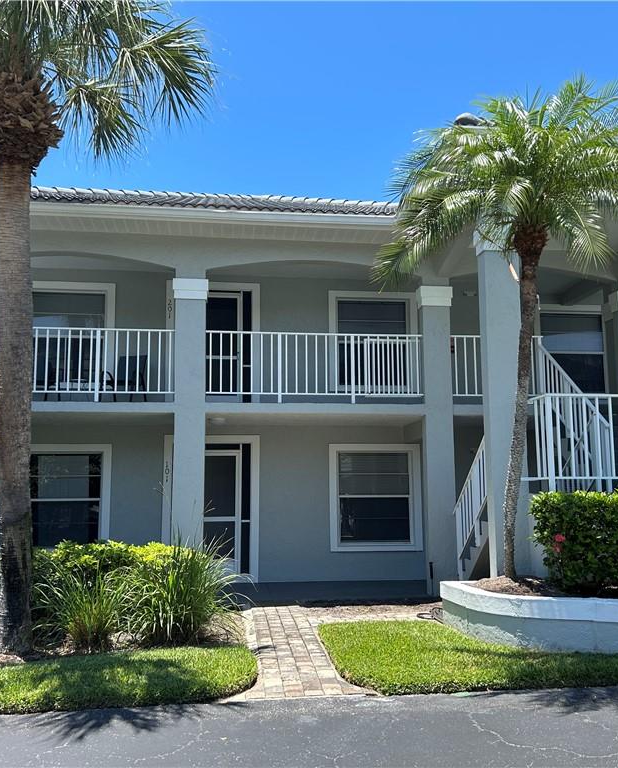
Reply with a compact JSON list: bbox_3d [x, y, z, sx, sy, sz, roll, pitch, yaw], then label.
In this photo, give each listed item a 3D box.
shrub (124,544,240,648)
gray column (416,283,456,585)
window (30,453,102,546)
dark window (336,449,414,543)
[{"bbox_3d":[-1.314,2.215,8.086,1.250,1.020,1.150,1,-8,-6],"label":"shrub"},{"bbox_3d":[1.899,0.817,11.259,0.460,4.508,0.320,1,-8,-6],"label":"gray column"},{"bbox_3d":[-3.968,1.858,12.411,1.267,1.553,0.120,1,-8,-6],"label":"window"},{"bbox_3d":[1.104,1.900,12.920,1.267,1.553,0.120,1,-8,-6],"label":"dark window"}]

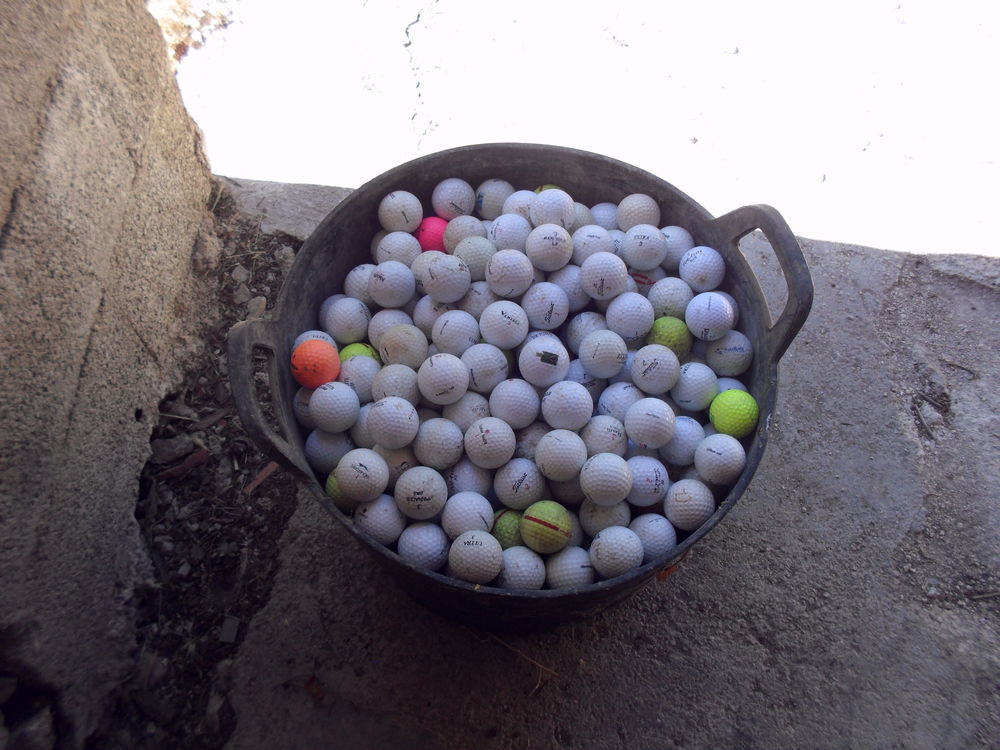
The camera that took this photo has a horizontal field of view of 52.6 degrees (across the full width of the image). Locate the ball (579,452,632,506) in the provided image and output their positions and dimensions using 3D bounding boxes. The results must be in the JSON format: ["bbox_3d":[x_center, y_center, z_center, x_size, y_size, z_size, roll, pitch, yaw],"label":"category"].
[{"bbox_3d":[0.087,0.086,0.829,0.043,0.043,0.043,2,64,-4],"label":"ball"}]

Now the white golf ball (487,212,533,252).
[{"bbox_3d":[0.010,-0.131,0.955,0.043,0.043,0.043,0,62,-1],"label":"white golf ball"}]

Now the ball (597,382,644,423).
[{"bbox_3d":[0.107,0.028,0.881,0.043,0.043,0.043,1,62,-1],"label":"ball"}]

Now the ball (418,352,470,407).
[{"bbox_3d":[-0.047,0.003,0.844,0.043,0.043,0.043,1,62,-1],"label":"ball"}]

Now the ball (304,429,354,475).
[{"bbox_3d":[-0.150,0.065,0.888,0.043,0.043,0.043,1,65,-3],"label":"ball"}]

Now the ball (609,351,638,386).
[{"bbox_3d":[0.121,0.000,0.936,0.043,0.043,0.043,2,64,-4],"label":"ball"}]

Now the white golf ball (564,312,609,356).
[{"bbox_3d":[0.083,-0.036,0.927,0.043,0.043,0.043,1,65,-3],"label":"white golf ball"}]

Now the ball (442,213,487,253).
[{"bbox_3d":[-0.033,-0.130,0.962,0.043,0.043,0.043,0,59,0],"label":"ball"}]

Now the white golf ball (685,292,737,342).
[{"bbox_3d":[0.187,-0.052,0.899,0.043,0.043,0.043,2,64,-3],"label":"white golf ball"}]

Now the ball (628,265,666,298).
[{"bbox_3d":[0.143,-0.091,0.995,0.043,0.043,0.043,1,62,-1],"label":"ball"}]

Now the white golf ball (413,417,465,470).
[{"bbox_3d":[-0.052,0.060,0.870,0.043,0.043,0.043,2,64,-3],"label":"white golf ball"}]

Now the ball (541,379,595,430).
[{"bbox_3d":[0.057,0.026,0.848,0.043,0.043,0.043,1,65,-3],"label":"ball"}]

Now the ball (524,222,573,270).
[{"bbox_3d":[0.045,-0.116,0.919,0.043,0.043,0.043,0,59,0],"label":"ball"}]

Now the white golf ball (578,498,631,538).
[{"bbox_3d":[0.089,0.119,0.857,0.043,0.043,0.043,1,62,-1],"label":"white golf ball"}]

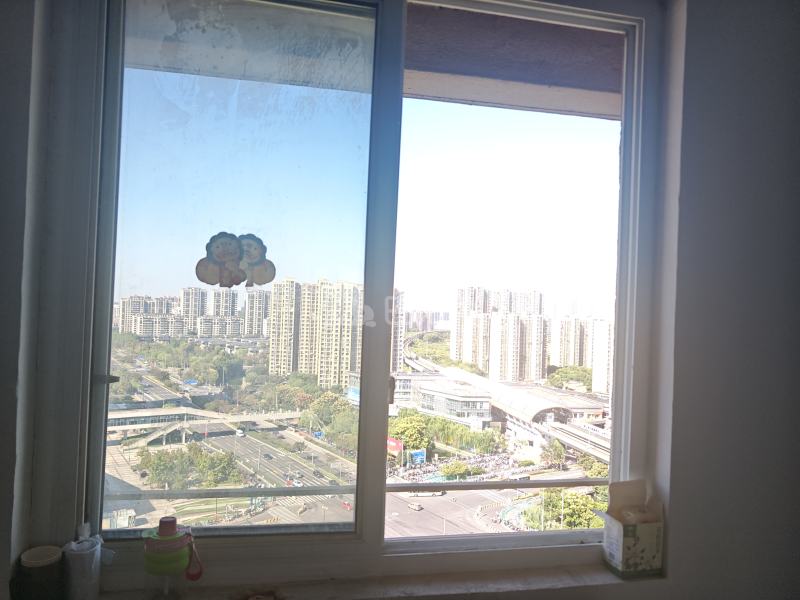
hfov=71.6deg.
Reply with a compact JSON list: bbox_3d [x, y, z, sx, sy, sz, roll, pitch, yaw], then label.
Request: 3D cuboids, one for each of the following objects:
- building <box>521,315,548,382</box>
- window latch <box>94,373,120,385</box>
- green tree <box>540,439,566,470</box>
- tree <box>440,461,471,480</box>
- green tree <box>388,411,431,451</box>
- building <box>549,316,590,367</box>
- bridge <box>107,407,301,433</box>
[{"bbox_3d":[104.203,37.421,427.590,16.500,53.000,12.500,3,-1,-18],"label":"building"},{"bbox_3d":[-0.686,0.184,1.300,0.054,0.025,0.025,2,-1,-11],"label":"window latch"},{"bbox_3d":[54.049,54.219,195.315,8.800,10.200,8.800,2,-1,0],"label":"green tree"},{"bbox_3d":[17.929,54.476,179.291,9.000,5.600,8.500,2,-1,0],"label":"tree"},{"bbox_3d":[3.393,49.977,207.347,14.500,14.000,13.500,2,-1,0],"label":"green tree"},{"bbox_3d":[147.701,40.871,481.571,31.000,51.000,14.000,3,-1,-18],"label":"building"},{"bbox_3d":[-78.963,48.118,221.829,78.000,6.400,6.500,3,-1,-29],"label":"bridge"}]

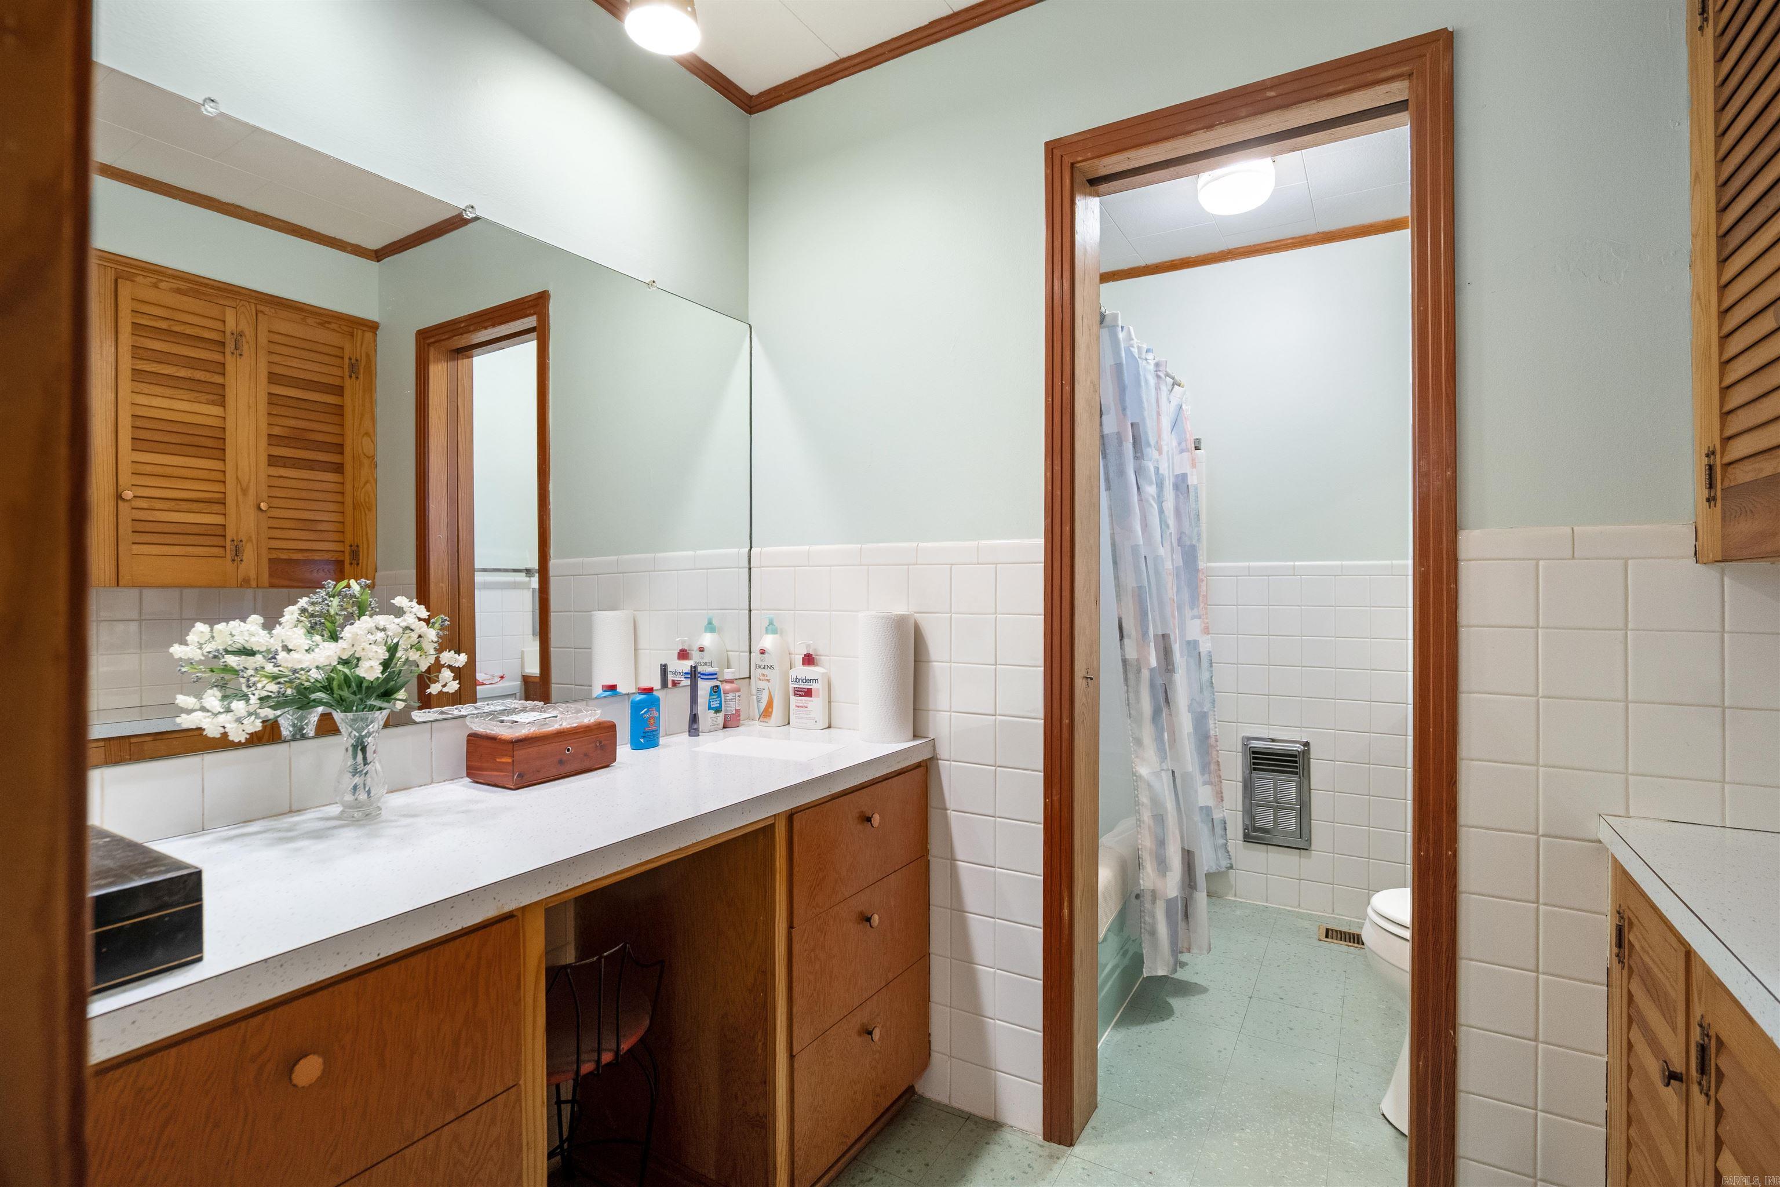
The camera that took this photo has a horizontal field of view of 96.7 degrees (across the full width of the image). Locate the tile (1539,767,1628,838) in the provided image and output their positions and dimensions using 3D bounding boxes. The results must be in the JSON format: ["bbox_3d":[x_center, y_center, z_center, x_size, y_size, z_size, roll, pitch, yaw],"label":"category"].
[{"bbox_3d":[1.105,0.339,1.264,0.108,0.110,0.009,0,0,29],"label":"tile"}]

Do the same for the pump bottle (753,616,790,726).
[{"bbox_3d":[-0.305,0.194,2.007,0.086,0.280,0.065,0,0,29],"label":"pump bottle"}]

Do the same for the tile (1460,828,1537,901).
[{"bbox_3d":[0.998,0.444,1.301,0.106,0.108,0.010,0,0,29],"label":"tile"}]

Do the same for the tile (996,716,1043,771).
[{"bbox_3d":[0.281,0.322,1.701,0.106,0.108,0.010,0,0,29],"label":"tile"}]

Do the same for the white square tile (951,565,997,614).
[{"bbox_3d":[0.188,-0.010,1.754,0.106,0.108,0.010,0,0,29],"label":"white square tile"}]

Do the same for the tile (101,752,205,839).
[{"bbox_3d":[-0.997,0.277,1.071,0.010,0.107,0.108,0,0,32],"label":"tile"}]

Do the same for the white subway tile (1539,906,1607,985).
[{"bbox_3d":[1.105,0.562,1.264,0.107,0.110,0.010,0,0,29],"label":"white subway tile"}]

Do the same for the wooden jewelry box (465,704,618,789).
[{"bbox_3d":[-0.648,0.292,1.488,0.135,0.090,0.223,0,0,30],"label":"wooden jewelry box"}]

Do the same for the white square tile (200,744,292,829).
[{"bbox_3d":[-0.945,0.281,1.164,0.010,0.107,0.108,0,0,32],"label":"white square tile"}]

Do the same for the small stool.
[{"bbox_3d":[-0.542,0.836,1.327,0.420,0.630,0.360,1,1,35],"label":"small stool"}]

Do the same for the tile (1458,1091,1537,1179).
[{"bbox_3d":[1.010,0.899,1.317,0.108,0.110,0.009,0,0,29],"label":"tile"}]

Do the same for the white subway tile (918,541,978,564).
[{"bbox_3d":[0.133,-0.091,1.792,0.152,0.051,0.009,1,1,30],"label":"white subway tile"}]

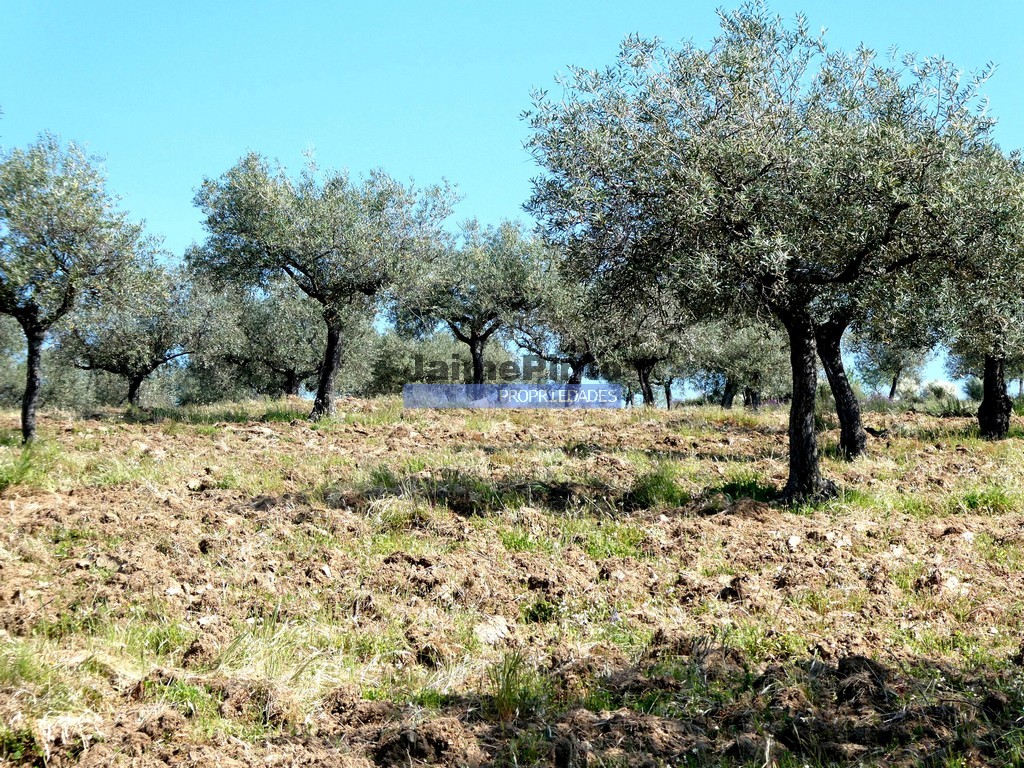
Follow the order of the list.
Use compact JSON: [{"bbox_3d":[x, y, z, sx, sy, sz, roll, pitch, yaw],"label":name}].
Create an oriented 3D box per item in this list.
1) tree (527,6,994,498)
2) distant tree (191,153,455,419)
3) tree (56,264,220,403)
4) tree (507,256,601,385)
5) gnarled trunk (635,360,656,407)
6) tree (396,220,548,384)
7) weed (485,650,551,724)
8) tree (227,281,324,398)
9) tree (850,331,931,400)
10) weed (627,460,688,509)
[{"bbox_3d":[2.057,-1.093,24.000,3.850,4.065,3.600,0,-1,0],"label":"tree"},{"bbox_3d":[-2.778,-1.444,42.500,3.850,3.900,3.500,0,-1,0],"label":"distant tree"},{"bbox_3d":[-8.201,-1.159,64.000,3.797,3.311,3.600,0,-2,0],"label":"tree"},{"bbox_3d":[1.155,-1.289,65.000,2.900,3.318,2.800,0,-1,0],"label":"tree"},{"bbox_3d":[2.809,-0.011,61.000,0.463,0.968,0.380,0,-2,0],"label":"gnarled trunk"},{"bbox_3d":[-0.818,-1.563,60.000,3.250,3.643,3.100,0,-1,0],"label":"tree"},{"bbox_3d":[0.022,1.210,11.600,0.264,0.288,0.250,0,-2,0],"label":"weed"},{"bbox_3d":[-5.572,-1.139,71.000,3.037,3.184,3.100,0,-2,0],"label":"tree"},{"bbox_3d":[13.056,-0.845,100.000,3.036,2.967,2.900,0,-2,0],"label":"tree"},{"bbox_3d":[1.238,0.849,24.500,0.541,0.406,0.480,0,-2,0],"label":"weed"}]

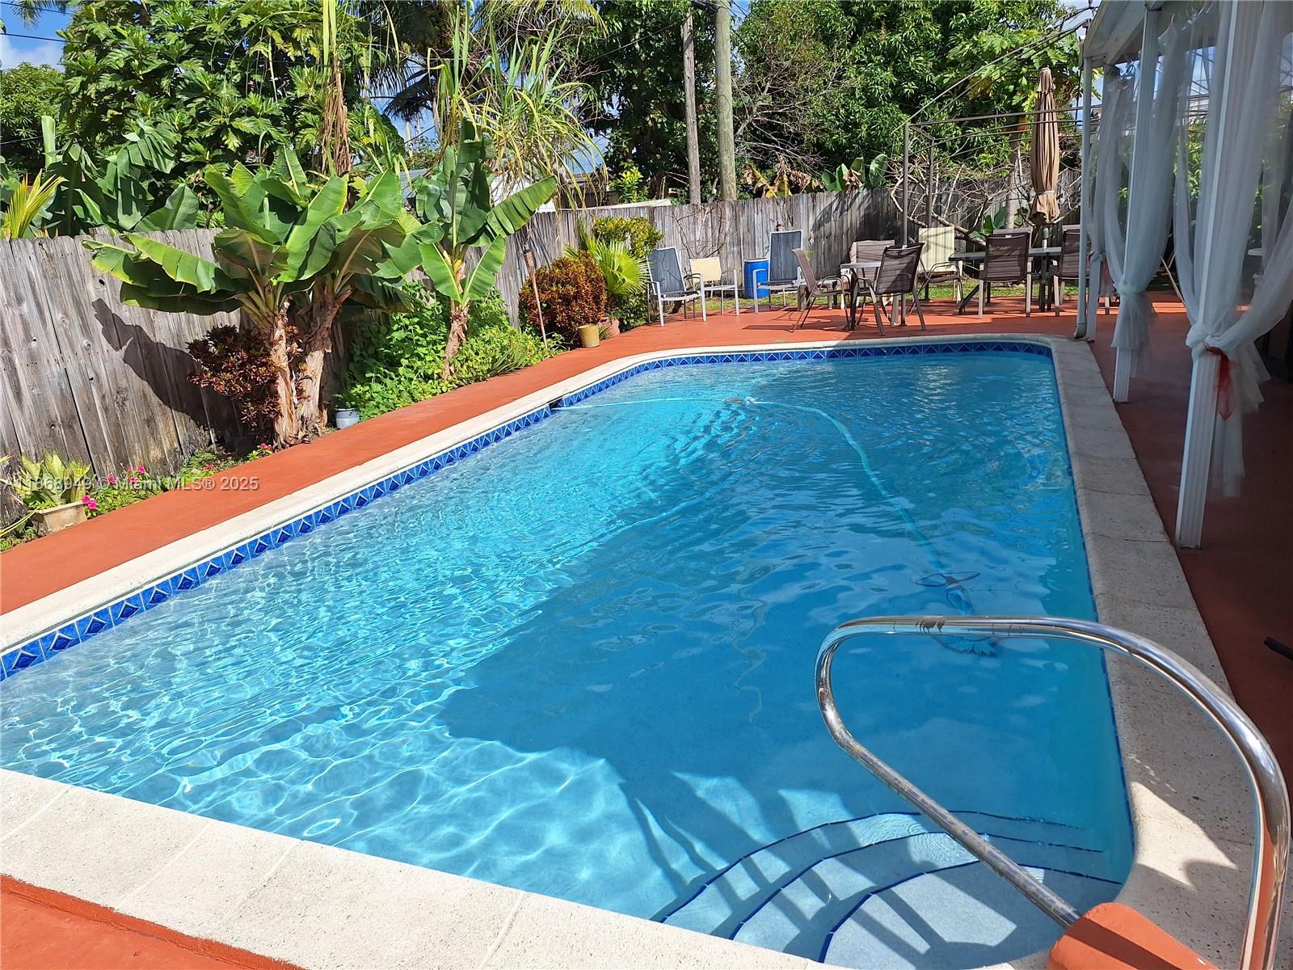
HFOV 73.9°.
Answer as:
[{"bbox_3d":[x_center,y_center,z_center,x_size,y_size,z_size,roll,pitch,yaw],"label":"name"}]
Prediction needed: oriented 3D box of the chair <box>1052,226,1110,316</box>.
[{"bbox_3d":[4.606,-2.291,9.052,0.580,0.920,0.700,4,19,30],"label":"chair"}]

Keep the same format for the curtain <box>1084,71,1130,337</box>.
[{"bbox_3d":[3.777,-2.241,7.039,0.350,2.100,0.330,2,18,23],"label":"curtain"}]

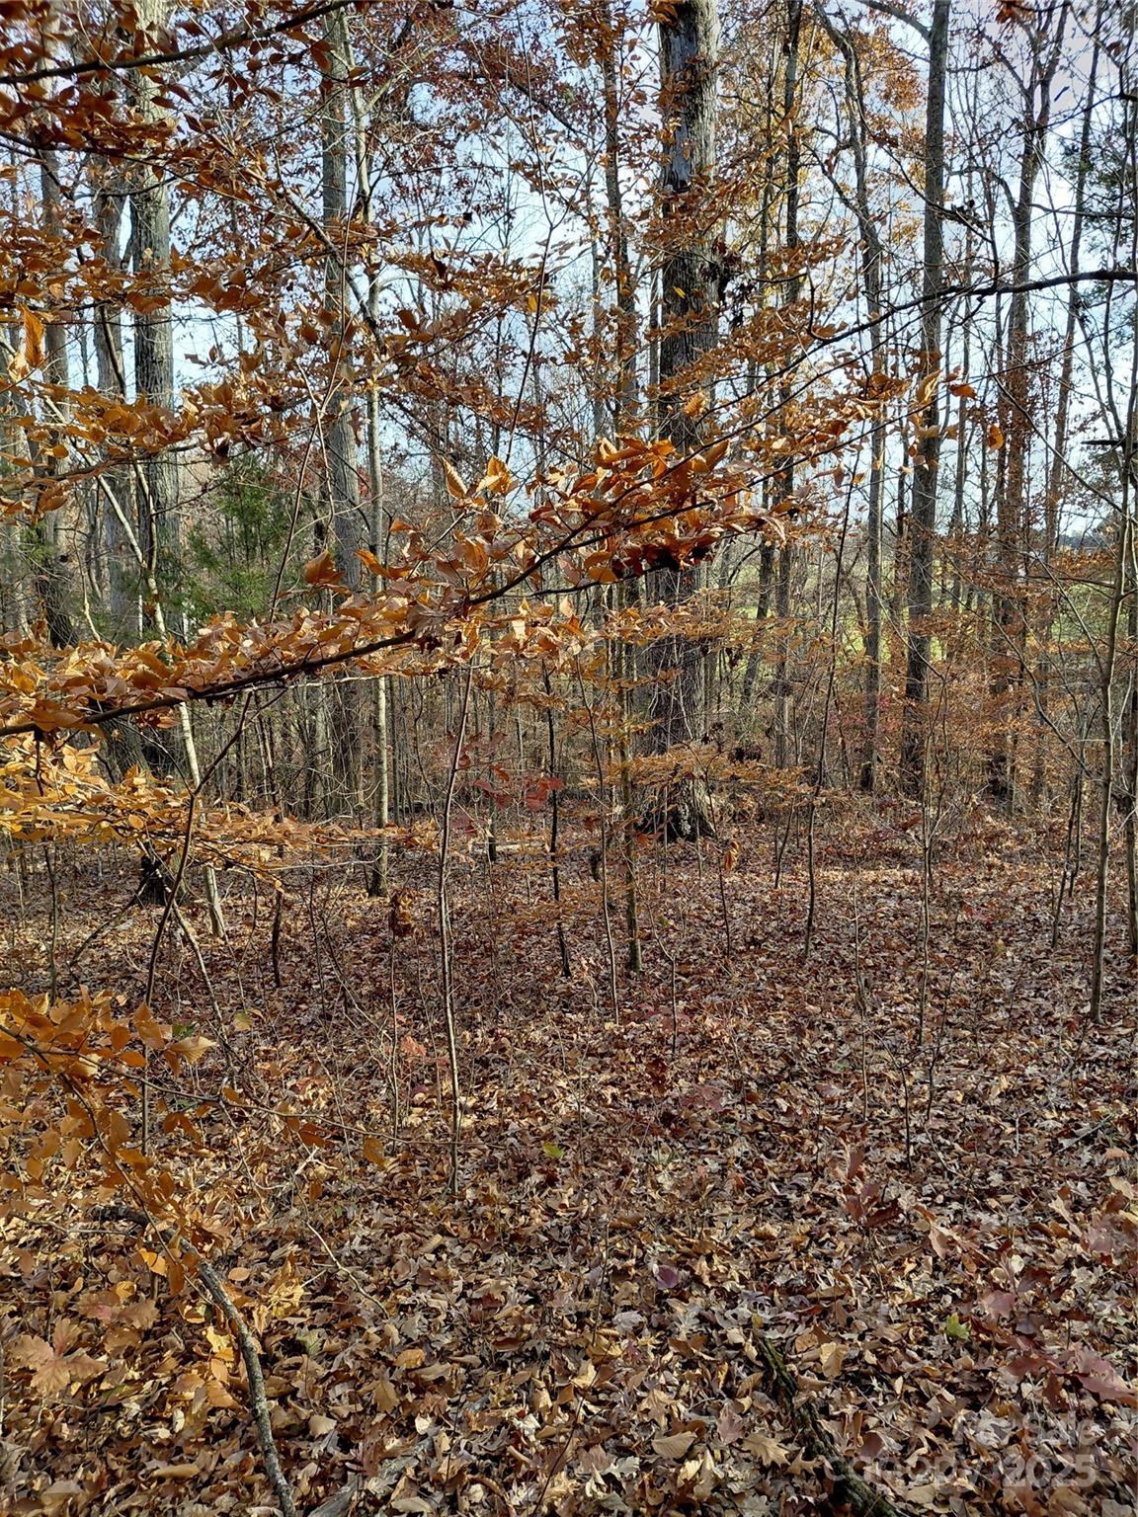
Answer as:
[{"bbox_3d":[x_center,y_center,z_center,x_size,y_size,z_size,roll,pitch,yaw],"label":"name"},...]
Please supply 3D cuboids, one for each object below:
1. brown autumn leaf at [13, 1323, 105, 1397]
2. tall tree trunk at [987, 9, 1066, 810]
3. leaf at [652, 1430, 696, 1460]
[{"bbox_3d":[-1.071,1.263,2.300,0.175,0.045,0.140,-3,6,-26],"label":"brown autumn leaf"},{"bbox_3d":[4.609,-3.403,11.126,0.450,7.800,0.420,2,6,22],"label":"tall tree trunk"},{"bbox_3d":[0.202,1.315,2.100,0.082,0.022,0.050,0,5,0],"label":"leaf"}]

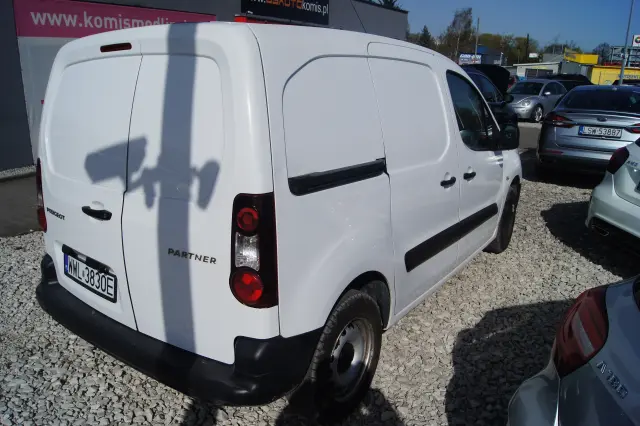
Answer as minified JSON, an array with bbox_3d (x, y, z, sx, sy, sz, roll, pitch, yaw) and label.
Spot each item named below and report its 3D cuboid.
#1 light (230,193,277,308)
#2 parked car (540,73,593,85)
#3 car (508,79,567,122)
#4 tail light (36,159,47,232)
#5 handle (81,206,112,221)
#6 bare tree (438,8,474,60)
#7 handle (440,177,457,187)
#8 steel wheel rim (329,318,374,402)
[{"bbox_3d":[-0.243,0.147,1.734,0.150,0.440,0.165,10,17,35],"label":"light"},{"bbox_3d":[12.009,-6.020,23.827,4.400,1.620,1.820,-10,18,-32],"label":"parked car"},{"bbox_3d":[8.181,-4.317,18.196,4.100,1.500,1.730,-12,19,-37],"label":"car"},{"bbox_3d":[-1.502,-0.083,2.646,0.150,0.440,0.165,10,17,35],"label":"tail light"},{"bbox_3d":[-1.027,0.007,2.204,0.215,0.058,0.055,10,17,35],"label":"handle"},{"bbox_3d":[21.021,-25.339,75.057,5.600,12.200,5.200,0,15,0],"label":"bare tree"},{"bbox_3d":[0.777,-0.183,2.866,0.055,0.055,0.215,10,17,35],"label":"handle"},{"bbox_3d":[0.120,0.689,2.323,0.130,0.410,0.410,10,17,35],"label":"steel wheel rim"}]

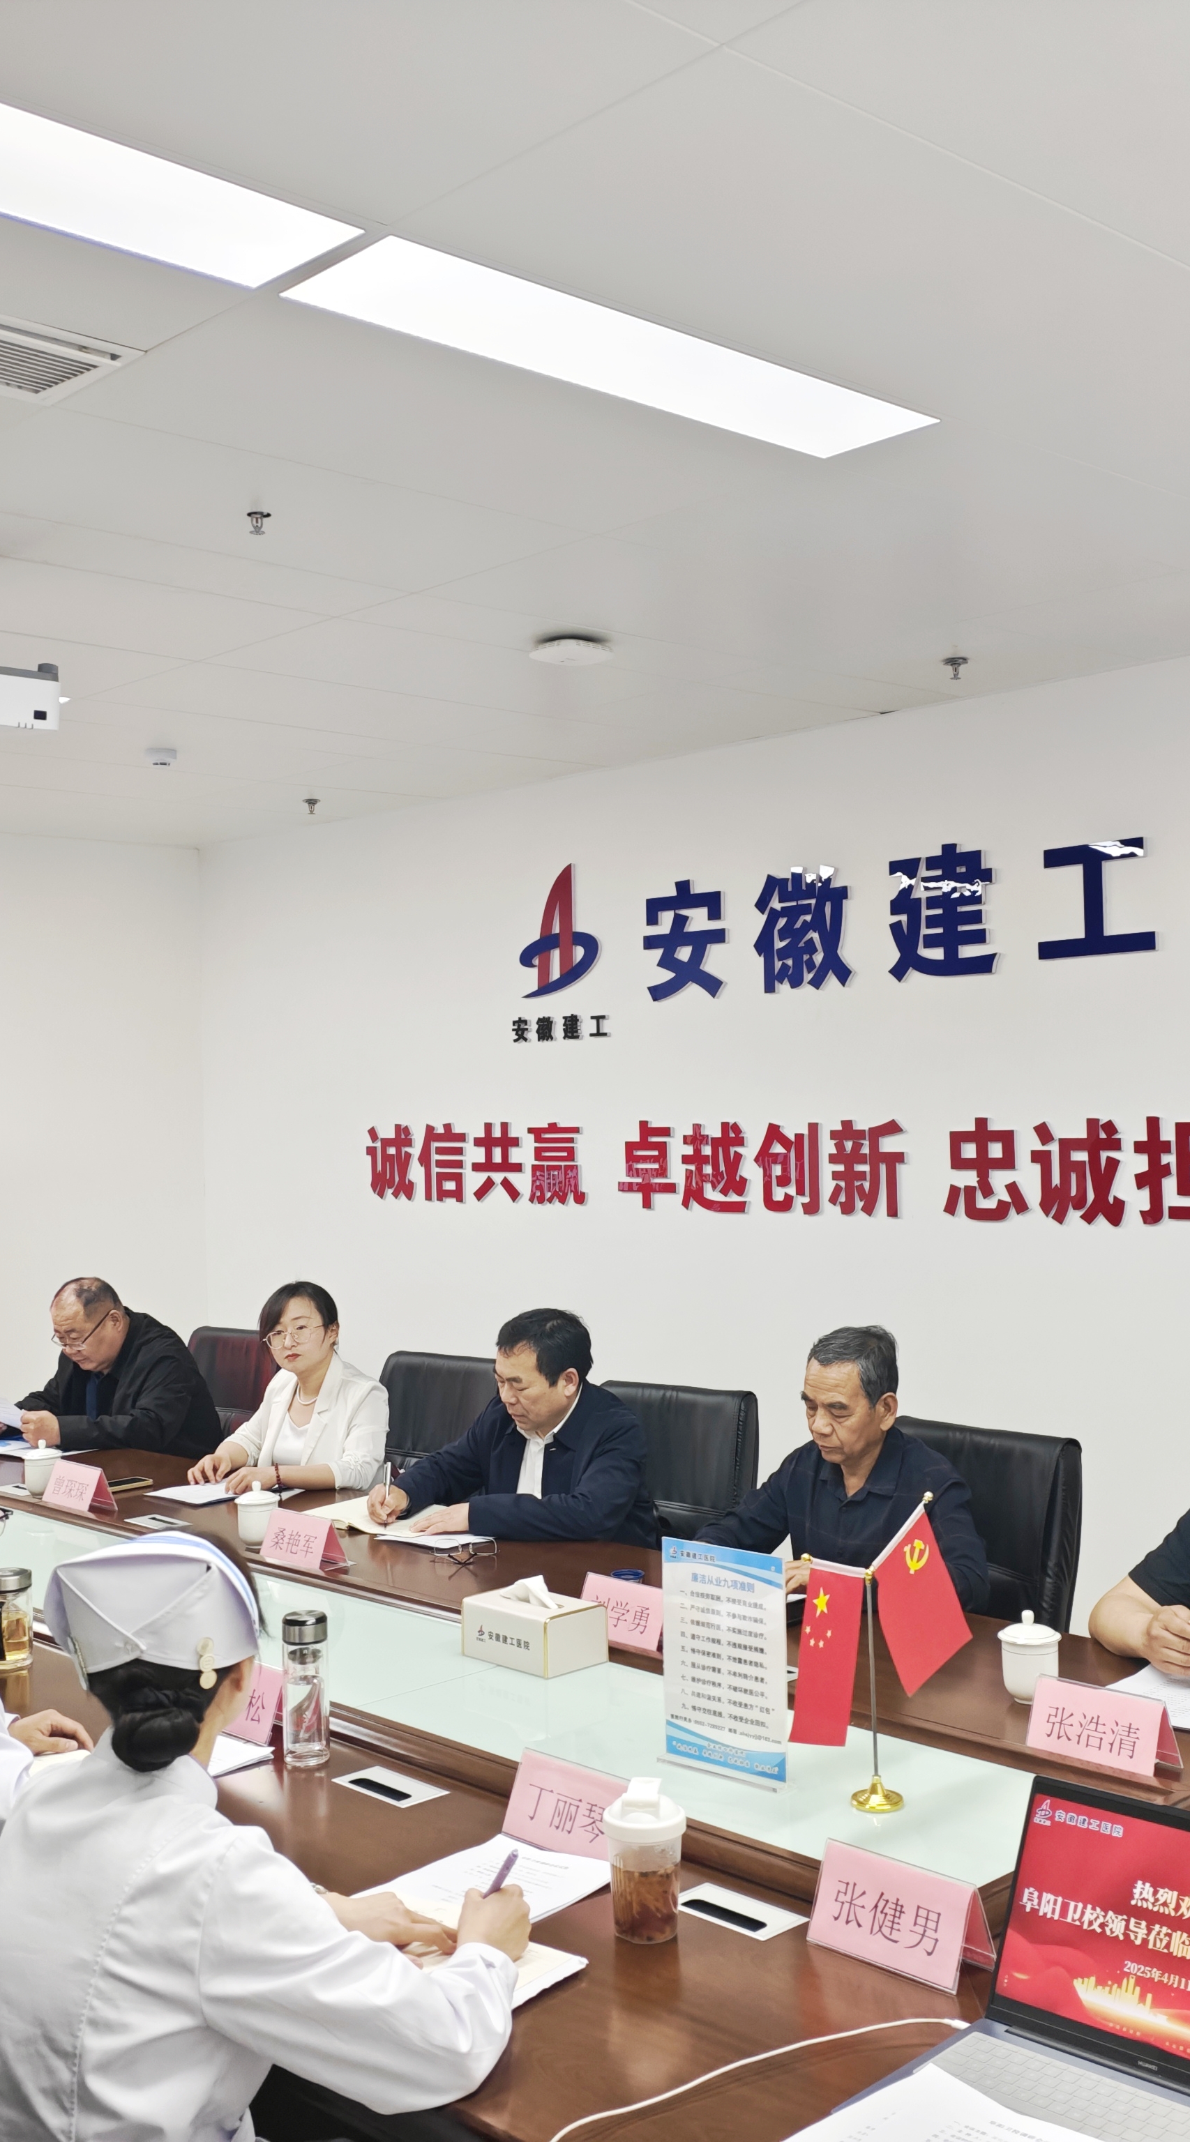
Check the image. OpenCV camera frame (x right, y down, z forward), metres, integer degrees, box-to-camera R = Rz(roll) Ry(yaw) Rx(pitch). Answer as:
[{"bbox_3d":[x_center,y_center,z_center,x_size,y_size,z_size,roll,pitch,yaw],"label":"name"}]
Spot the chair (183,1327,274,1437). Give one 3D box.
[{"bbox_3d":[-1.351,1.319,6.109,0.620,0.970,0.570,-1,-1,-43],"label":"chair"}]

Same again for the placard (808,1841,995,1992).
[{"bbox_3d":[0.342,0.935,2.206,0.080,0.103,0.200,-1,-1,-41],"label":"placard"}]

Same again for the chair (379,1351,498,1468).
[{"bbox_3d":[-0.630,1.292,5.346,0.620,0.970,0.570,-1,-1,-43],"label":"chair"}]

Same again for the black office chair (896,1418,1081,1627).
[{"bbox_3d":[0.646,1.265,4.041,0.660,0.970,0.580,-1,-1,-44],"label":"black office chair"}]

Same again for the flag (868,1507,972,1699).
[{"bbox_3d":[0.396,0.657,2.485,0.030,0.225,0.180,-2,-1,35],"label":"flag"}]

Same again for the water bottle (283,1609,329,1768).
[{"bbox_3d":[-0.425,0.906,2.905,0.066,0.212,0.066,-1,0,0],"label":"water bottle"}]

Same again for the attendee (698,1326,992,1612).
[{"bbox_3d":[0.473,1.117,3.785,0.740,1.270,0.560,-1,-1,-44],"label":"attendee"}]

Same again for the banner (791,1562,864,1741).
[{"bbox_3d":[0.293,0.730,2.469,0.030,0.235,0.180,-2,-1,34],"label":"banner"}]

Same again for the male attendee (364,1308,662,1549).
[{"bbox_3d":[-0.148,1.134,4.399,0.660,1.195,0.580,-1,-1,-43],"label":"male attendee"}]

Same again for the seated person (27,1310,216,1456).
[{"bbox_3d":[-1.487,1.200,5.916,0.750,1.200,0.580,-1,-1,-43],"label":"seated person"}]

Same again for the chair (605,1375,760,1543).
[{"bbox_3d":[0.049,1.248,4.659,0.620,0.965,0.560,-1,-1,-43],"label":"chair"}]

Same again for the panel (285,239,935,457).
[{"bbox_3d":[0.073,-1.115,3.087,1.190,0.040,0.270,-1,-1,-43],"label":"panel"}]

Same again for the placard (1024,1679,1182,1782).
[{"bbox_3d":[0.708,0.910,2.768,0.068,0.095,0.198,-1,-1,-43],"label":"placard"}]

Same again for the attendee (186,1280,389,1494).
[{"bbox_3d":[-0.726,1.171,5.031,0.500,1.240,0.720,-2,-1,36],"label":"attendee"}]

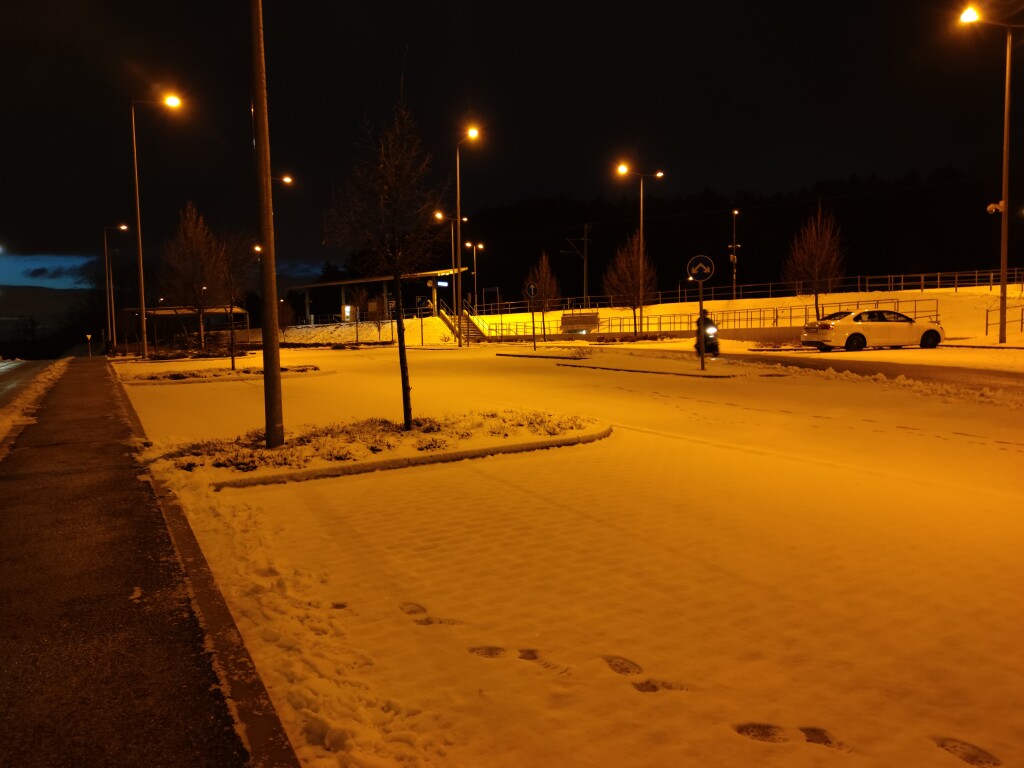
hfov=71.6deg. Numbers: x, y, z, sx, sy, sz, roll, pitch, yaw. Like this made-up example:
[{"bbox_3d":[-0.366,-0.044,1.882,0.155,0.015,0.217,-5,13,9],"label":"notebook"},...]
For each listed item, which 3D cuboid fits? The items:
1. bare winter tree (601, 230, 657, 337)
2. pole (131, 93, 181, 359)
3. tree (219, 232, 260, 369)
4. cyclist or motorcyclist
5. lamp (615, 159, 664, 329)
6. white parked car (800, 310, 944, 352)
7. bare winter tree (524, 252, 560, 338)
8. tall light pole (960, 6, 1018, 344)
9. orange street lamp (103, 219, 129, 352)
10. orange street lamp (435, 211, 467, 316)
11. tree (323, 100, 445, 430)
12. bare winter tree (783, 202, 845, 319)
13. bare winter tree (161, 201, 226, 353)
[{"bbox_3d":[8.236,-7.044,49.766,3.900,7.480,3.900,-1,4,0],"label":"bare winter tree"},{"bbox_3d":[-15.796,-6.900,32.075,2.035,11.441,0.420,-3,4,-30],"label":"pole"},{"bbox_3d":[-8.571,-2.570,21.850,1.500,4.165,1.500,-1,4,0],"label":"tree"},{"bbox_3d":[6.503,-1.710,23.846,0.750,1.588,1.850,-2,4,-12],"label":"cyclist or motorcyclist"},{"bbox_3d":[8.753,-8.841,48.139,3.700,10.944,0.400,-2,4,-19],"label":"lamp"},{"bbox_3d":[12.580,-1.854,24.700,4.720,1.460,1.810,-2,4,-9],"label":"white parked car"},{"bbox_3d":[2.357,-6.860,55.780,2.900,7.030,2.900,-1,4,0],"label":"bare winter tree"},{"bbox_3d":[17.746,-7.105,25.426,3.800,11.328,0.450,-2,4,-19],"label":"tall light pole"},{"bbox_3d":[-35.511,-8.594,64.103,2.060,11.086,0.400,-3,4,-30],"label":"orange street lamp"},{"bbox_3d":[-5.671,-10.310,69.617,3.700,12.270,0.400,-3,4,-33],"label":"orange street lamp"},{"bbox_3d":[-1.912,-1.756,10.646,1.950,4.940,1.950,-1,4,0],"label":"tree"},{"bbox_3d":[15.644,-5.754,36.778,3.150,7.090,3.150,-1,4,0],"label":"bare winter tree"},{"bbox_3d":[-15.589,-5.261,34.750,3.200,7.336,3.200,-1,4,0],"label":"bare winter tree"}]

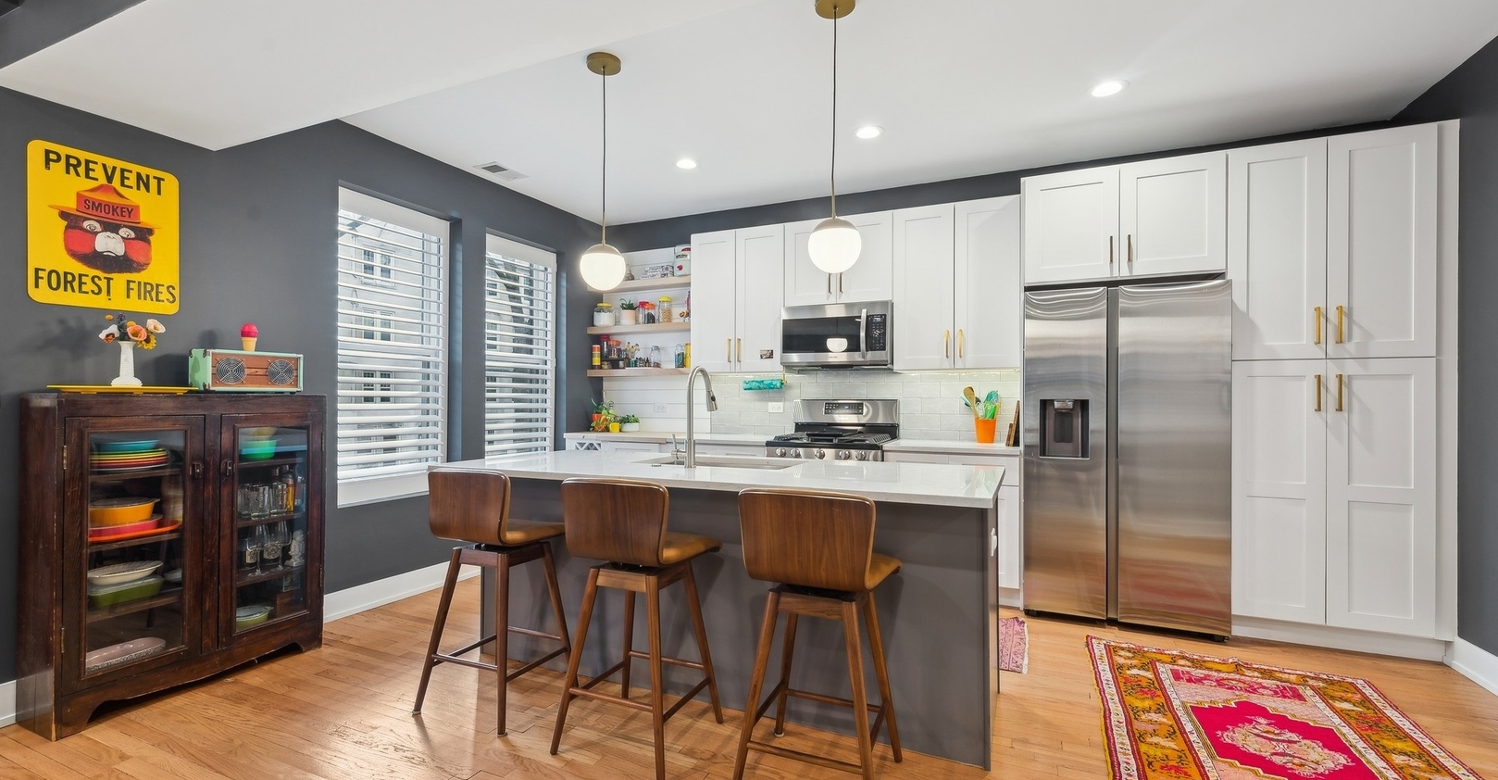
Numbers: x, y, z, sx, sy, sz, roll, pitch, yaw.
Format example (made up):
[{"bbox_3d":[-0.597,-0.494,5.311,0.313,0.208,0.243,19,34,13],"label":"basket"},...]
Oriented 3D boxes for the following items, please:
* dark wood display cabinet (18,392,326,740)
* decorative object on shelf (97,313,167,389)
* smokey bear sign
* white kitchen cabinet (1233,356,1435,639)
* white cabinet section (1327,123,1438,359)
[{"bbox_3d":[-2.382,0.630,2.675,0.291,1.214,0.922,0,0,24],"label":"dark wood display cabinet"},{"bbox_3d":[-2.452,-0.154,2.490,0.155,0.288,0.175,0,-1,24],"label":"decorative object on shelf"},{"bbox_3d":[-2.592,-0.627,2.530,0.015,0.606,0.455,0,0,24],"label":"smokey bear sign"},{"bbox_3d":[2.868,0.489,3.239,0.767,1.270,0.631,0,0,24],"label":"white kitchen cabinet"},{"bbox_3d":[3.002,-0.661,3.110,0.374,1.030,0.594,0,0,25],"label":"white cabinet section"}]

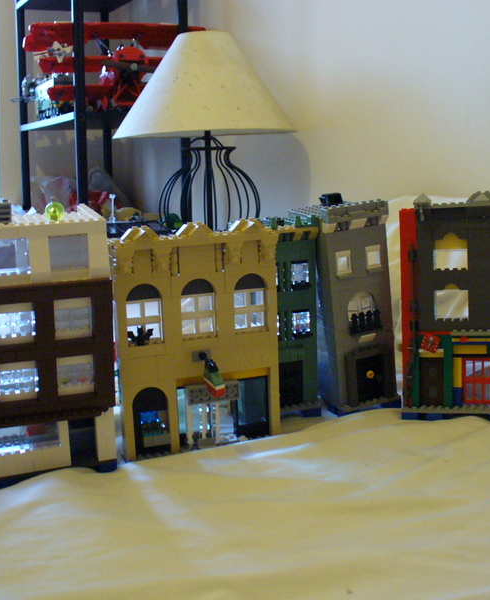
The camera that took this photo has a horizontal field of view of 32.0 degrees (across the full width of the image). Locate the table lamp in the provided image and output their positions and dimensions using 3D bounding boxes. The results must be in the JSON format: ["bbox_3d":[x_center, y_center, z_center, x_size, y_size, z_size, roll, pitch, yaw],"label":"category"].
[{"bbox_3d":[-0.067,-0.252,1.580,0.336,0.480,0.336,-2,10,0],"label":"table lamp"}]

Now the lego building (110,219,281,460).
[{"bbox_3d":[-0.051,0.031,0.791,0.149,0.212,0.114,-6,12,-17],"label":"lego building"}]

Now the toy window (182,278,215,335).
[{"bbox_3d":[-0.042,0.005,0.754,0.032,0.051,0.009,-6,12,-17],"label":"toy window"}]

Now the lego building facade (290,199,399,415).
[{"bbox_3d":[0.103,0.000,0.897,0.070,0.214,0.108,-11,15,-16],"label":"lego building facade"}]

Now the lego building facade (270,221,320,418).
[{"bbox_3d":[0.025,0.013,0.854,0.070,0.193,0.103,-6,13,-17],"label":"lego building facade"}]

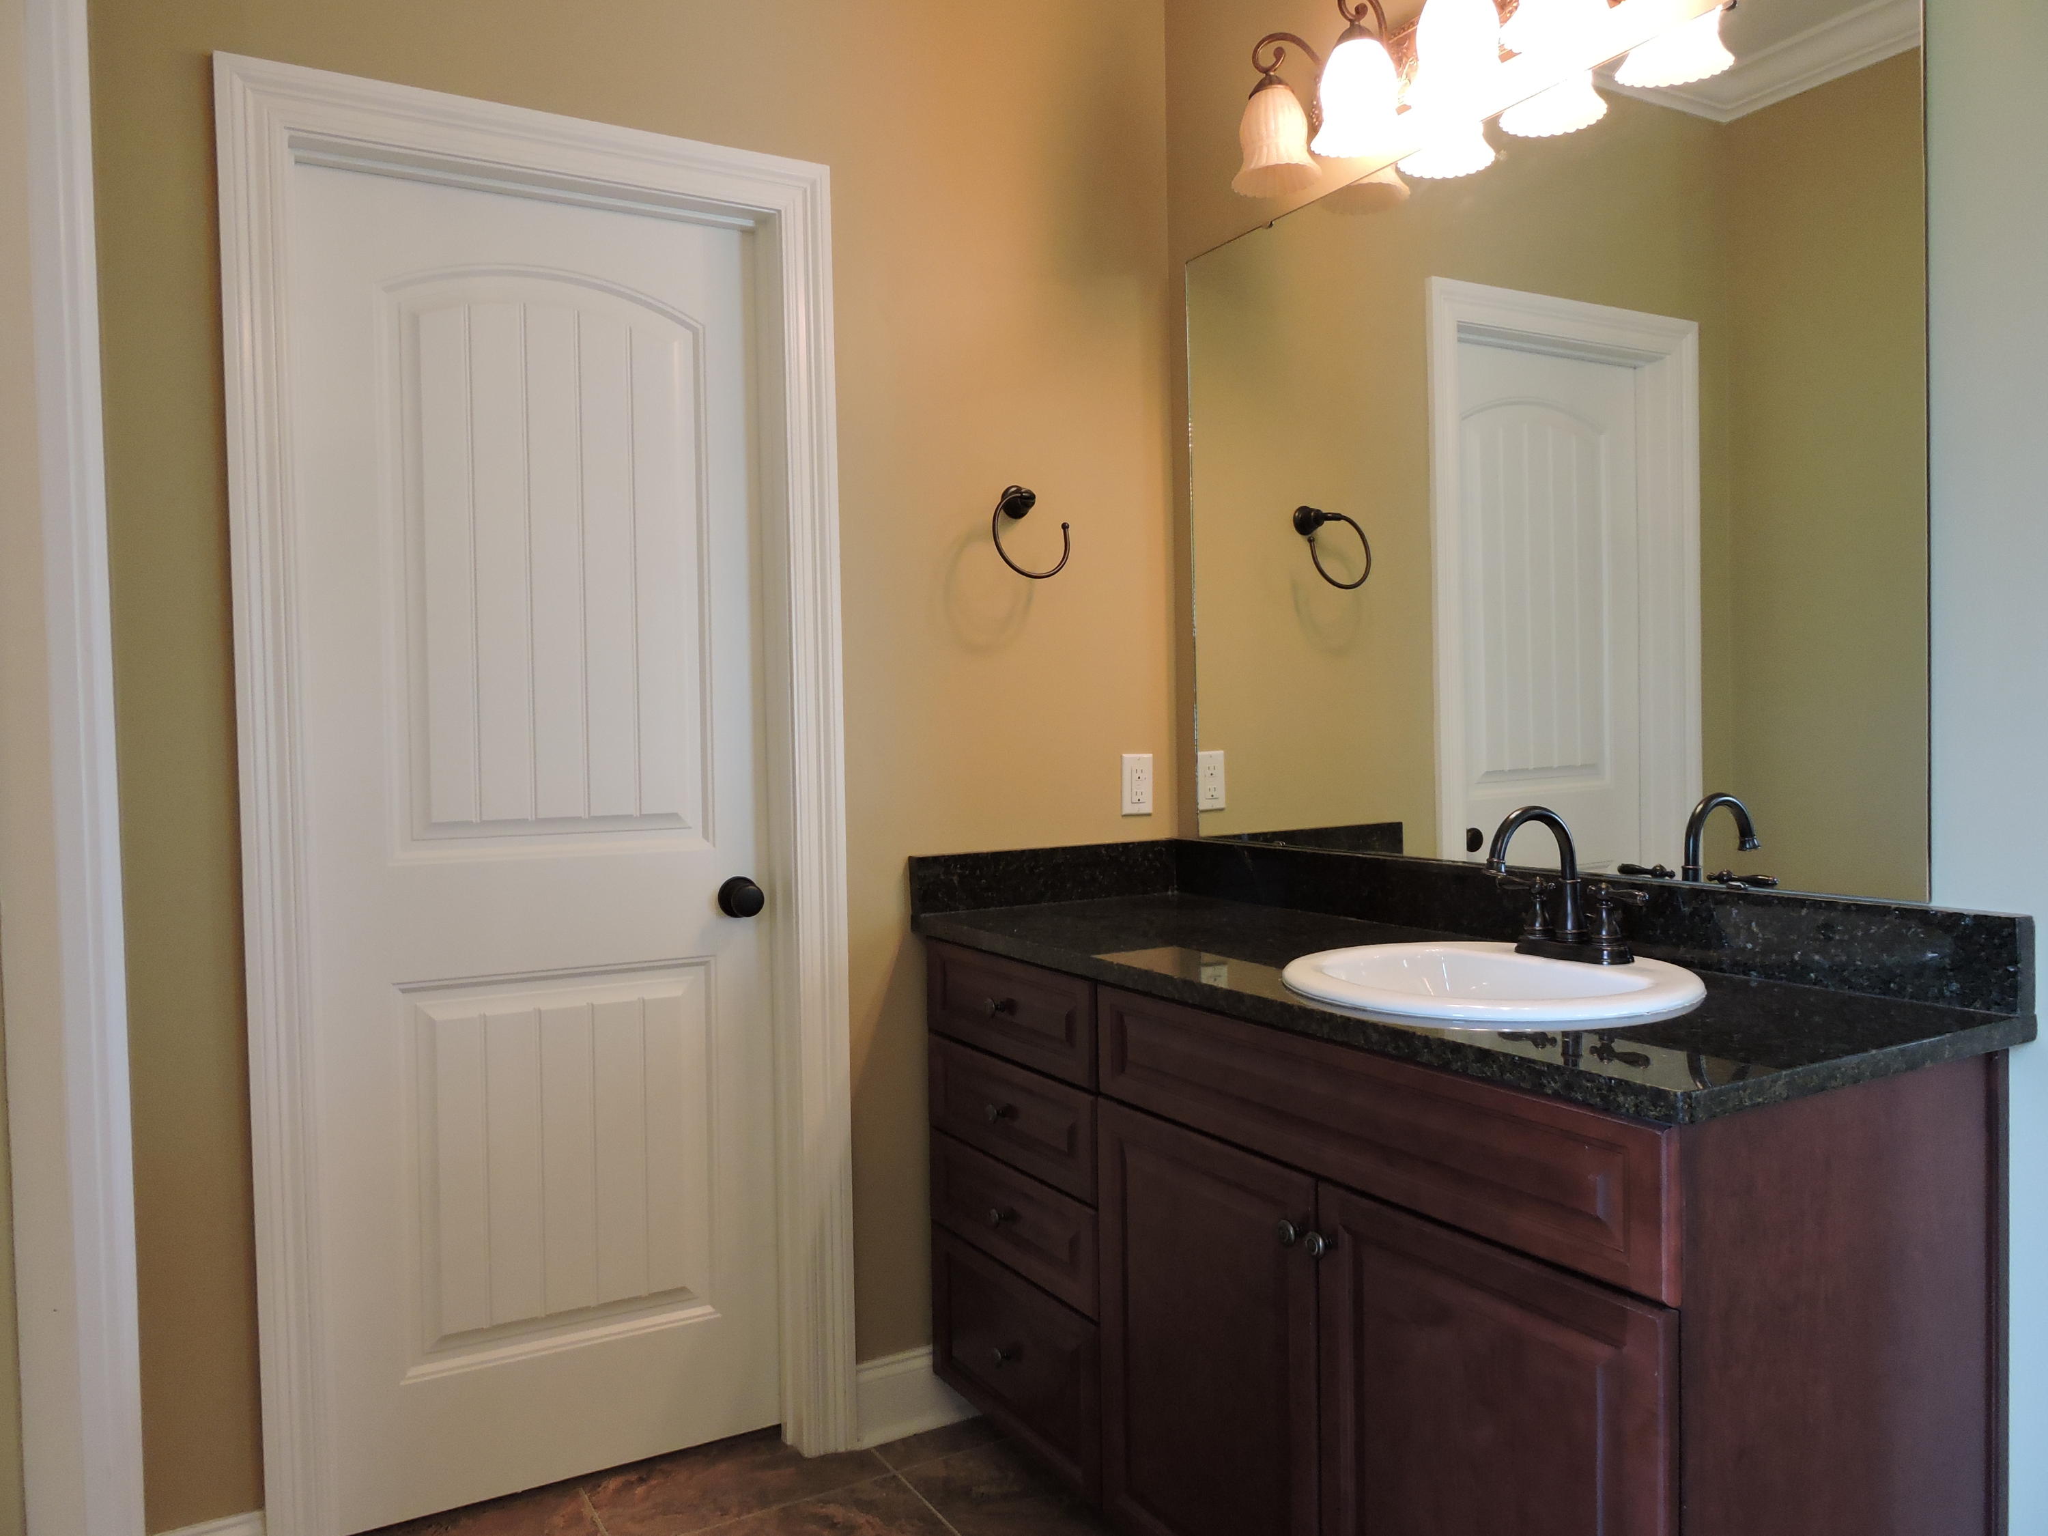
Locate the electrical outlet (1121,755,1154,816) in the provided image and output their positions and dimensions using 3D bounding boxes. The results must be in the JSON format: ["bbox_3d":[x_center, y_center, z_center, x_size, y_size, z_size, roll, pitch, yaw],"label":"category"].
[{"bbox_3d":[0.217,0.032,2.675,0.066,0.119,0.007,-2,2,-30],"label":"electrical outlet"}]

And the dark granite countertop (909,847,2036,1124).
[{"bbox_3d":[0.423,0.216,1.954,0.567,0.129,1.469,-2,2,-30],"label":"dark granite countertop"}]

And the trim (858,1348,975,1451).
[{"bbox_3d":[-0.177,1.077,2.457,0.248,0.146,0.015,-2,2,-30],"label":"trim"}]

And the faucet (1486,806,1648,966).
[{"bbox_3d":[0.640,0.142,1.762,0.173,0.191,0.236,-2,2,-30],"label":"faucet"}]

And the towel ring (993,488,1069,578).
[{"bbox_3d":[-0.003,-0.414,2.491,0.159,0.178,0.100,-2,2,-30],"label":"towel ring"}]

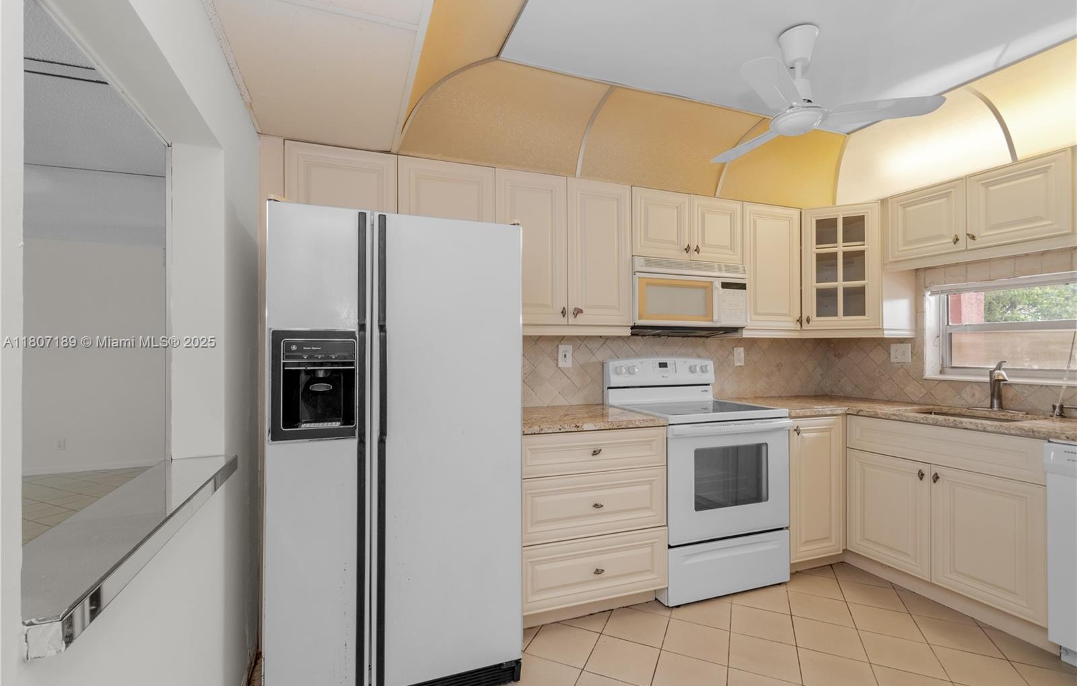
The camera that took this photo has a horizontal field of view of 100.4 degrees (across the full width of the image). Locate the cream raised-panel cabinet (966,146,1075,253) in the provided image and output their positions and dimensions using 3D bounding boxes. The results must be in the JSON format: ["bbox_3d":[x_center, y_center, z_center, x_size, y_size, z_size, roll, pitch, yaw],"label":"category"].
[{"bbox_3d":[2.403,-0.665,2.191,0.320,0.385,0.370,1,-2,-23],"label":"cream raised-panel cabinet"}]

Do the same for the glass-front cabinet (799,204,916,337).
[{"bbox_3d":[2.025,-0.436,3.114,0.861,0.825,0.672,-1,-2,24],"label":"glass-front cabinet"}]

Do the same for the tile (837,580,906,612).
[{"bbox_3d":[1.697,1.289,2.293,0.250,0.010,0.250,-1,-2,25],"label":"tile"}]

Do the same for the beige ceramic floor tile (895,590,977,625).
[{"bbox_3d":[1.933,1.292,2.198,0.252,0.010,0.252,-1,-2,25],"label":"beige ceramic floor tile"}]

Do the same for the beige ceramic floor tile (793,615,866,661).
[{"bbox_3d":[1.238,1.267,1.920,0.249,0.012,0.249,-1,-2,25],"label":"beige ceramic floor tile"}]

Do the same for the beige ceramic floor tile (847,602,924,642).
[{"bbox_3d":[1.589,1.283,2.064,0.250,0.010,0.250,-1,-2,25],"label":"beige ceramic floor tile"}]

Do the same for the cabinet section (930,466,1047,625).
[{"bbox_3d":[2.259,0.870,2.091,0.600,0.572,0.406,0,-1,-19],"label":"cabinet section"}]

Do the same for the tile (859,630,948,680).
[{"bbox_3d":[1.467,1.262,1.813,0.249,0.012,0.249,-1,-2,25],"label":"tile"}]

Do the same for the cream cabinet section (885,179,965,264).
[{"bbox_3d":[2.275,-0.664,2.530,0.330,0.385,0.385,0,-1,-19],"label":"cream cabinet section"}]

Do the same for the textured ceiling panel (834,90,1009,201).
[{"bbox_3d":[1.921,-0.993,2.465,0.380,0.310,0.870,1,-2,-23],"label":"textured ceiling panel"}]

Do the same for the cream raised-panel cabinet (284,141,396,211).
[{"bbox_3d":[-0.932,-0.674,2.168,0.464,0.405,0.350,1,-2,-19],"label":"cream raised-panel cabinet"}]

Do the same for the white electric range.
[{"bbox_3d":[0.902,0.684,2.554,0.760,1.200,0.680,1,-2,-19],"label":"white electric range"}]

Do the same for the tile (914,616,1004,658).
[{"bbox_3d":[1.825,1.285,1.966,0.252,0.010,0.252,-1,-2,25],"label":"tile"}]

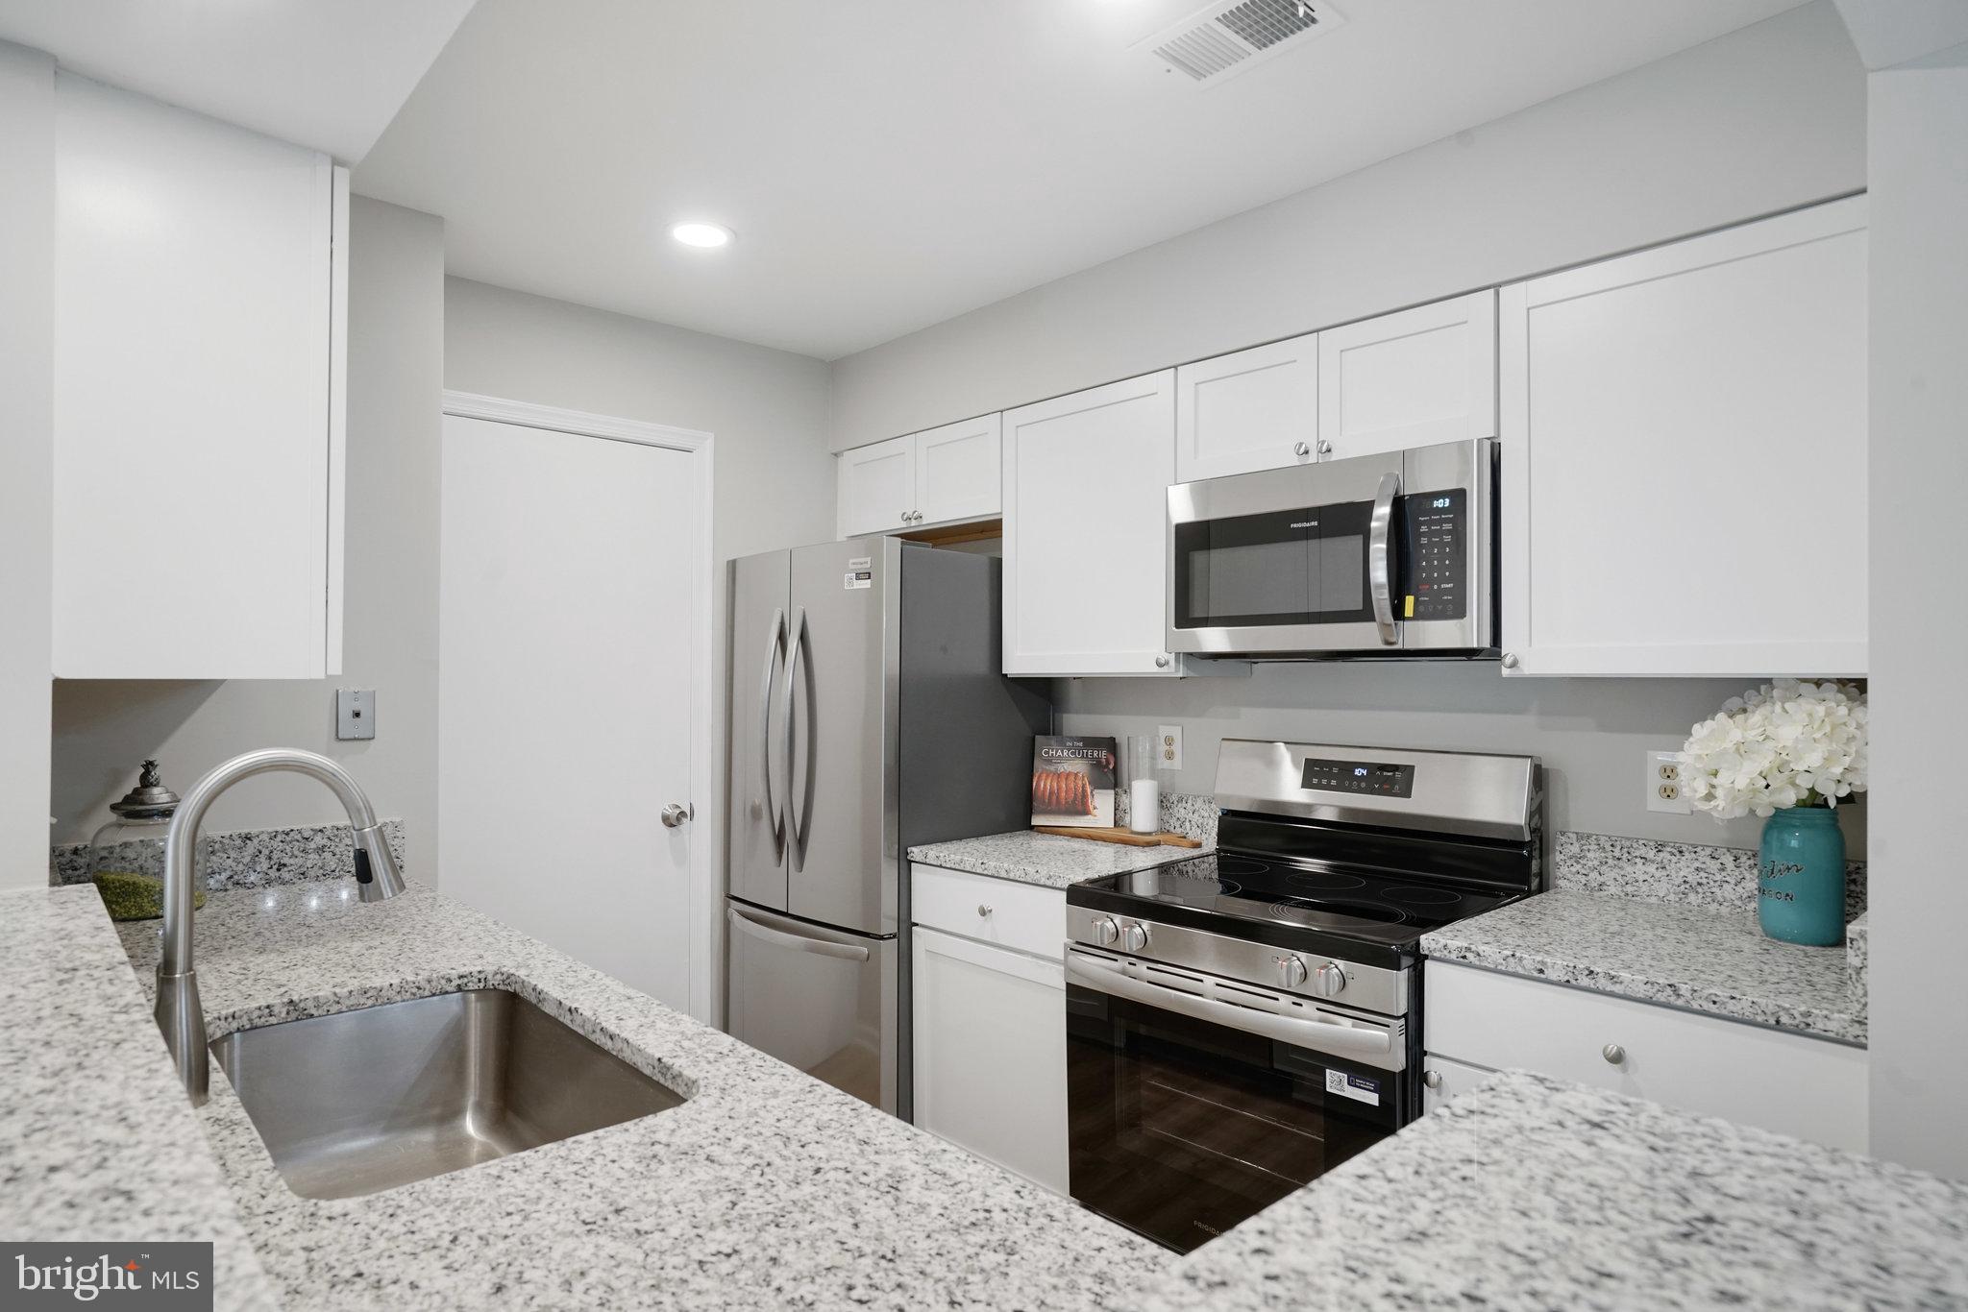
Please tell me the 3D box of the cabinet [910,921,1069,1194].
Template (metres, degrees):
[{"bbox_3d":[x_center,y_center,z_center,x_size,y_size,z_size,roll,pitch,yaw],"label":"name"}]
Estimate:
[{"bbox_3d":[0.259,1.013,2.767,0.630,0.697,0.605,1,-2,-43],"label":"cabinet"}]

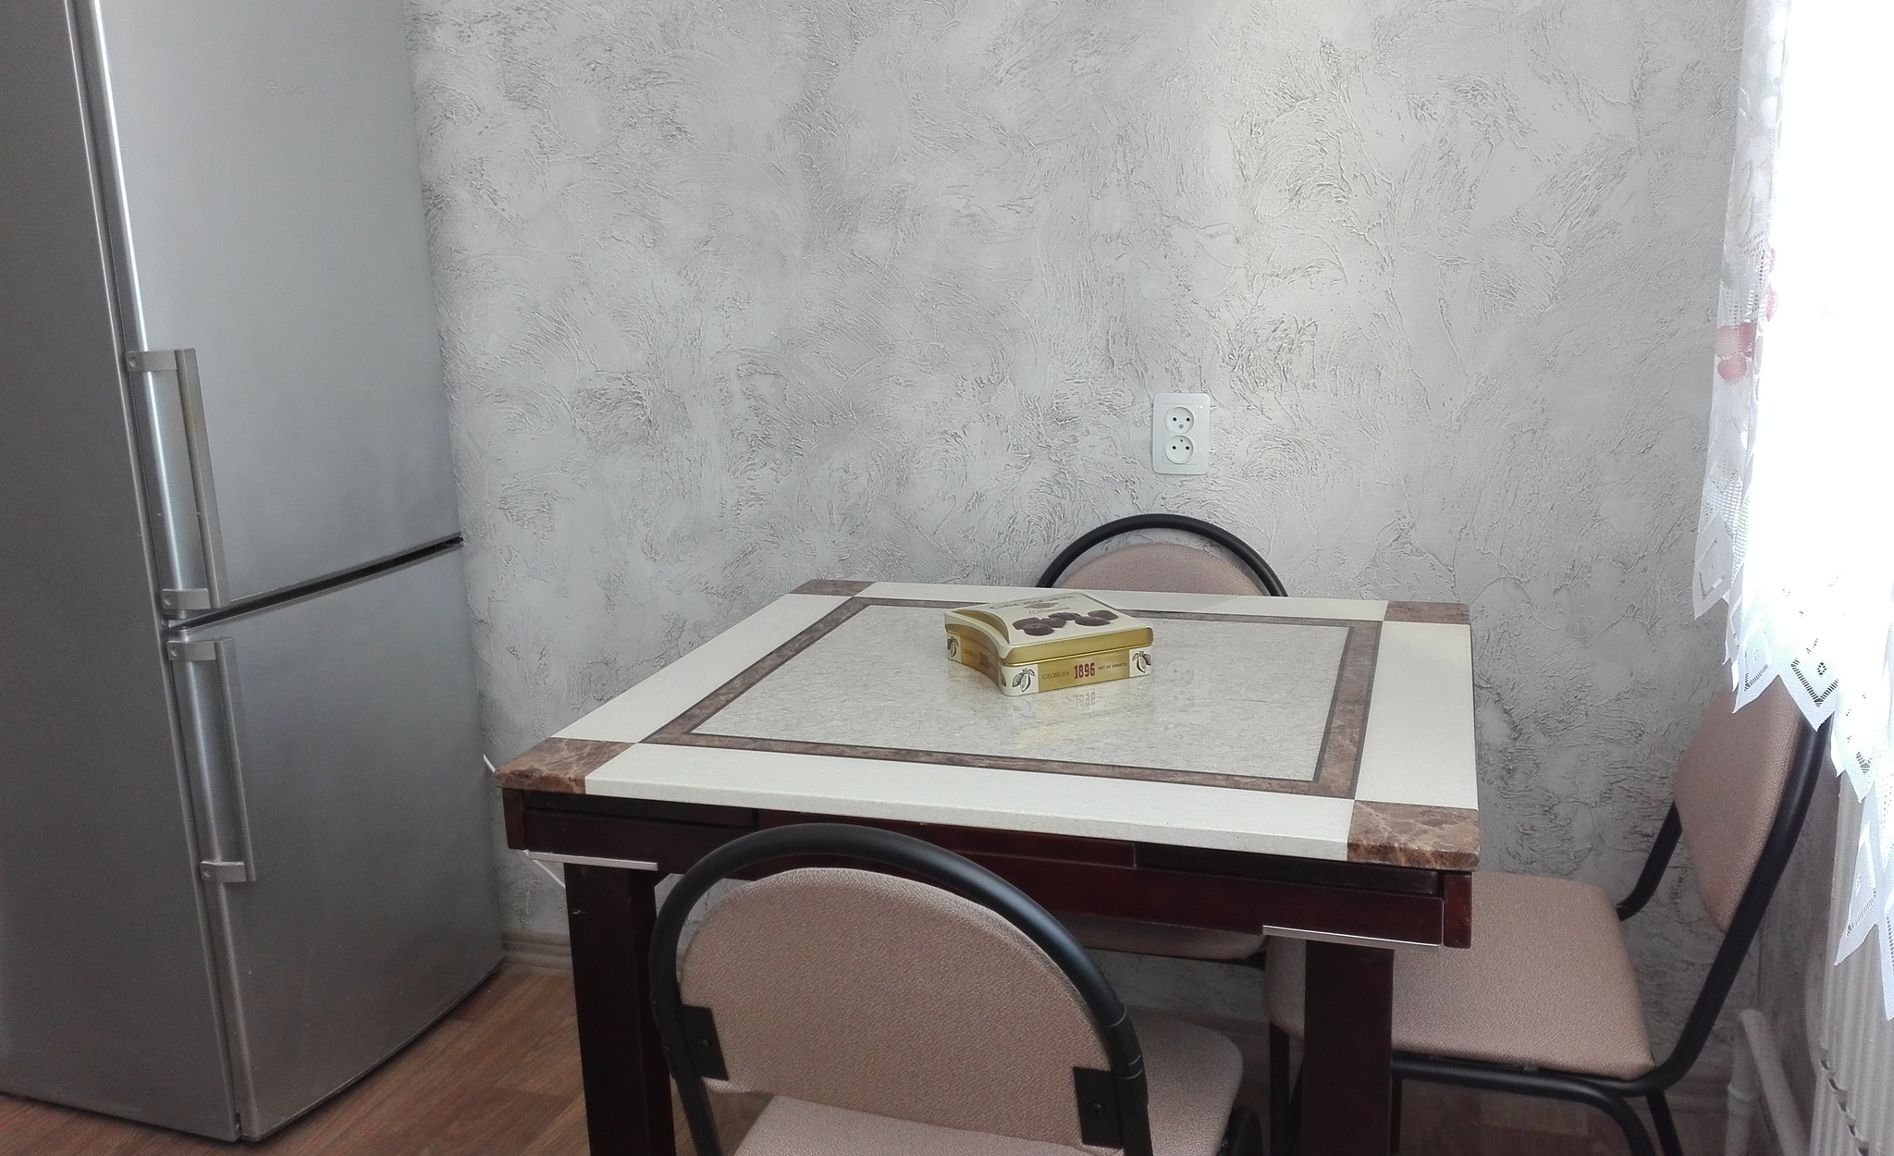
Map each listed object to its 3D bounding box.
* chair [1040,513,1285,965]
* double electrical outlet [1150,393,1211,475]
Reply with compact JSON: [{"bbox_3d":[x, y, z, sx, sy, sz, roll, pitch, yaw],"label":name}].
[{"bbox_3d":[0.243,0.386,1.978,0.430,0.840,0.510,2,13,18],"label":"chair"},{"bbox_3d":[0.333,-0.204,2.100,0.080,0.115,0.012,2,13,18],"label":"double electrical outlet"}]

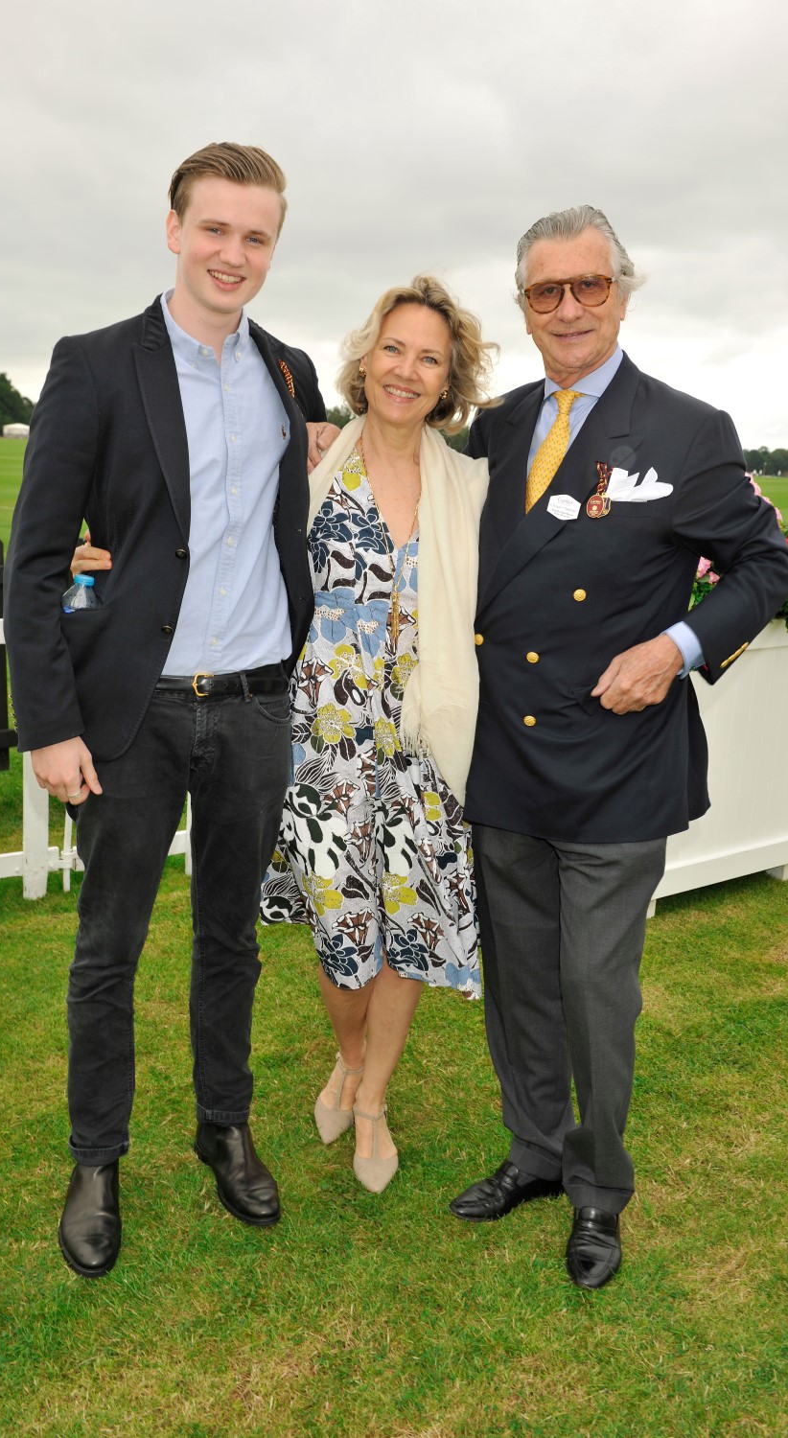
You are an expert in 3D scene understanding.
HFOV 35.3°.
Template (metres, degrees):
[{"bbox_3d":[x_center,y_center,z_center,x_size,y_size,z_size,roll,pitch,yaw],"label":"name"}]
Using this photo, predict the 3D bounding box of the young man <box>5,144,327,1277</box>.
[{"bbox_3d":[-0.371,0.004,2.164,0.630,1.880,0.440,-2,13,-21],"label":"young man"}]

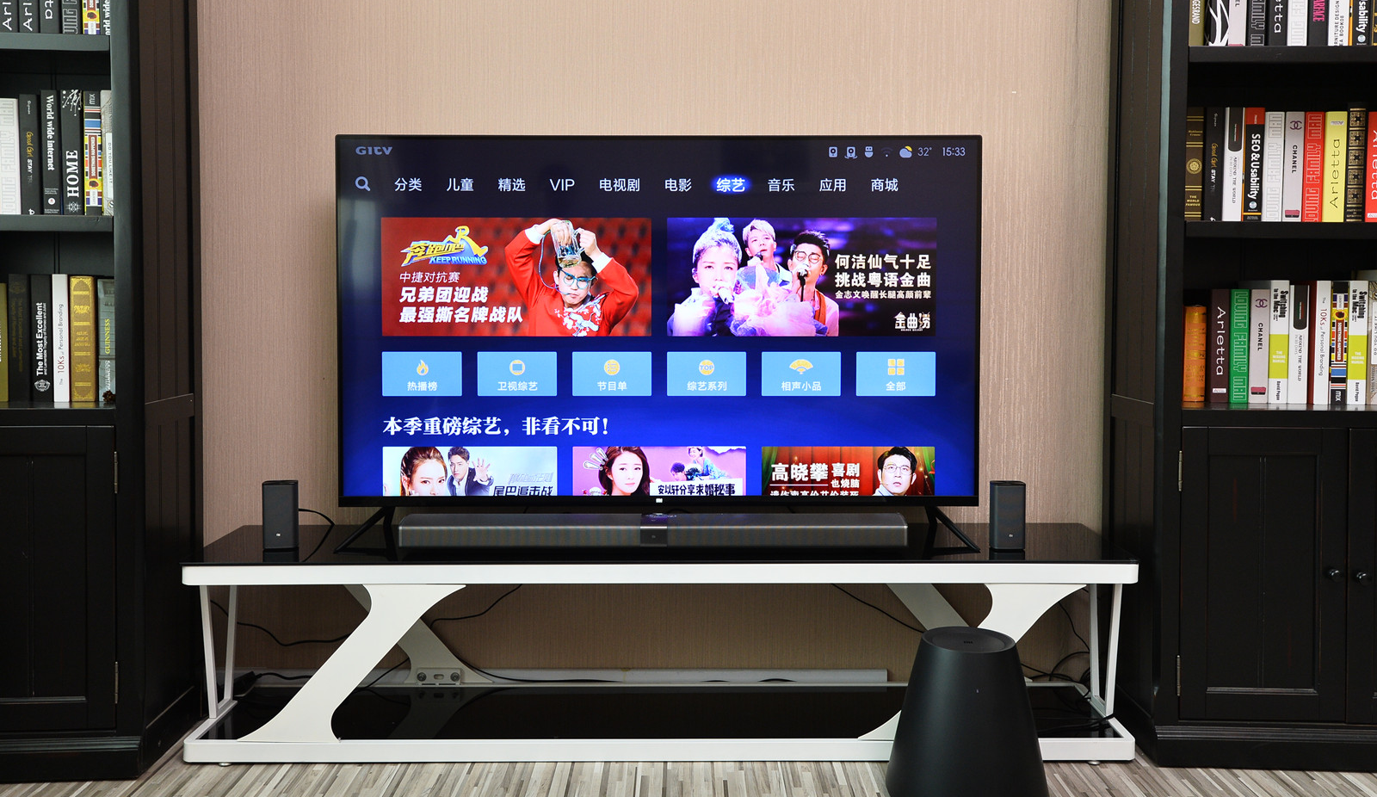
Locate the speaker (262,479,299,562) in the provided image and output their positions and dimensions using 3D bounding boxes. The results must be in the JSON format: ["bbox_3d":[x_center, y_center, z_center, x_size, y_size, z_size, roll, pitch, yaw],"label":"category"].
[{"bbox_3d":[-0.892,0.257,2.511,0.067,0.147,0.062,0,5,-7],"label":"speaker"}]

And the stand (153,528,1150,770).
[{"bbox_3d":[-0.062,0.543,2.607,2.000,0.433,0.380,0,5,-1],"label":"stand"}]

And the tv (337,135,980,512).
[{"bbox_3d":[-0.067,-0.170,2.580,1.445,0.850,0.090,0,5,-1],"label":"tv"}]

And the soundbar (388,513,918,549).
[{"bbox_3d":[-0.078,0.301,2.562,1.105,0.055,0.130,0,5,-1],"label":"soundbar"}]

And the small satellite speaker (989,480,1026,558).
[{"bbox_3d":[0.697,0.262,2.508,0.067,0.147,0.062,0,5,0],"label":"small satellite speaker"}]

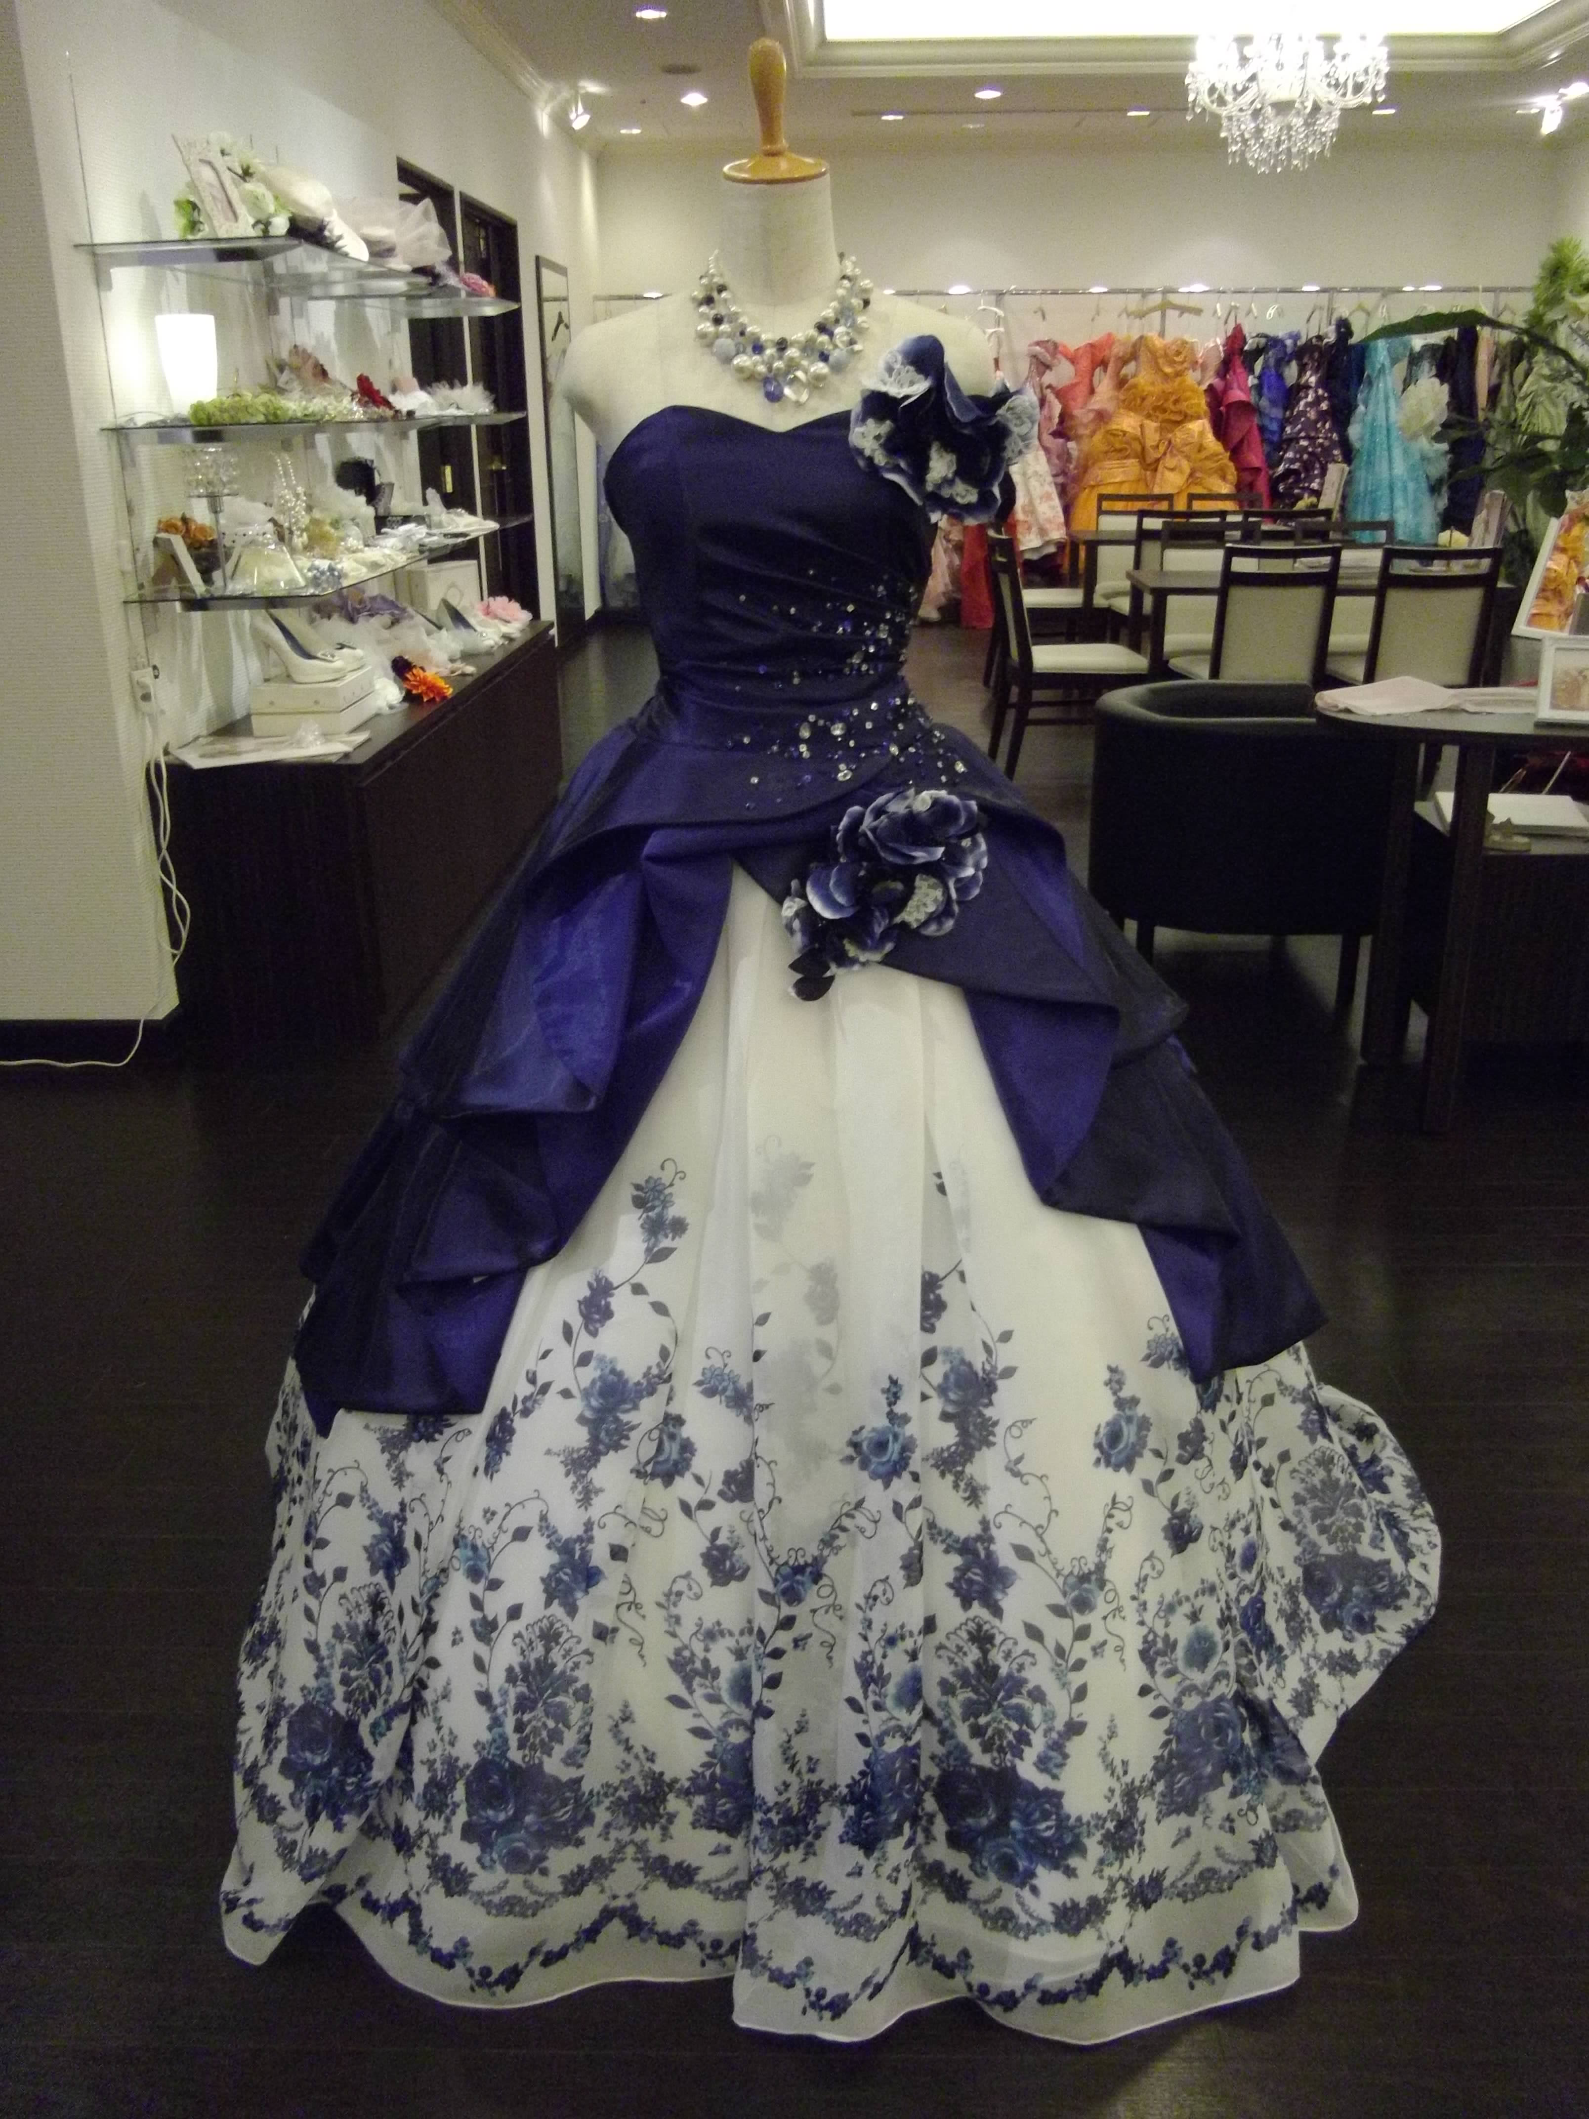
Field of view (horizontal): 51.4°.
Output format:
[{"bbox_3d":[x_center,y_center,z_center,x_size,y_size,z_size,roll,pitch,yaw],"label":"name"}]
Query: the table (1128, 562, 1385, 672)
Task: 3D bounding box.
[{"bbox_3d":[1.890,-1.430,6.189,1.270,0.710,0.660,0,22,2],"label":"table"}]

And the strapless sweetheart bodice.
[{"bbox_3d":[-0.022,-0.451,1.490,0.288,0.265,0.230,-1,22,-3],"label":"strapless sweetheart bodice"}]

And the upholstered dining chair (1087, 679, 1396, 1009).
[{"bbox_3d":[0.982,-0.496,3.898,0.620,0.685,0.640,0,22,2],"label":"upholstered dining chair"}]

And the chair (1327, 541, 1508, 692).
[{"bbox_3d":[2.128,-1.358,5.790,0.430,0.870,0.500,2,22,5],"label":"chair"}]

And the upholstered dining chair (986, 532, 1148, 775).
[{"bbox_3d":[1.035,-1.511,6.184,0.510,0.870,0.430,-1,22,-1],"label":"upholstered dining chair"}]

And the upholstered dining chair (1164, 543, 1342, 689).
[{"bbox_3d":[1.632,-1.402,5.906,0.430,0.870,0.500,0,22,0],"label":"upholstered dining chair"}]

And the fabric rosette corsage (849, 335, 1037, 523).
[{"bbox_3d":[0.124,-0.527,1.380,0.150,0.150,0.090,-5,18,-11],"label":"fabric rosette corsage"}]

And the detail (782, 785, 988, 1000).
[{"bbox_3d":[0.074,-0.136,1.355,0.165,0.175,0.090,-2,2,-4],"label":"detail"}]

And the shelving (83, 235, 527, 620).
[{"bbox_3d":[-1.110,-1.663,4.327,0.440,0.680,2.340,0,22,2],"label":"shelving"}]

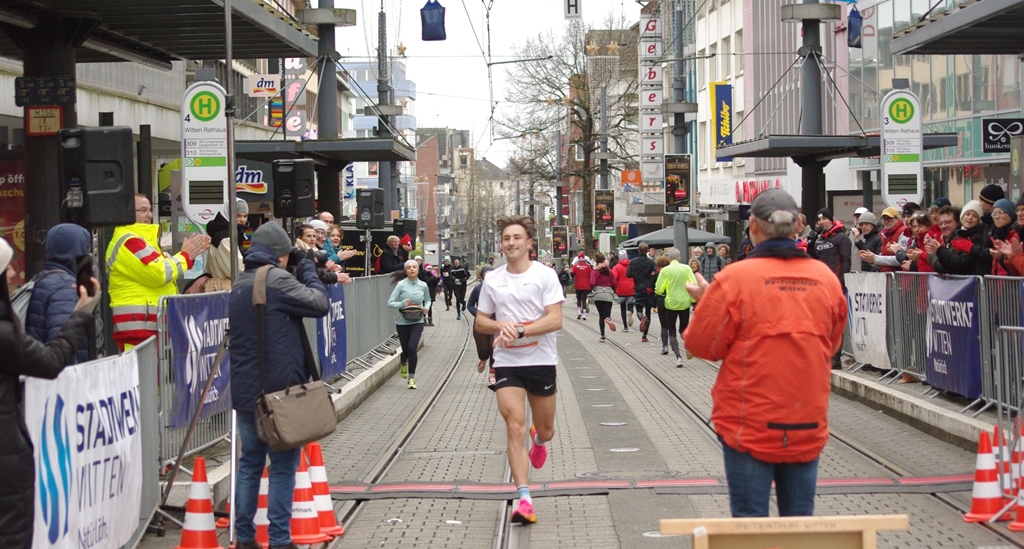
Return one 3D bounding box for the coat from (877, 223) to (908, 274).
[{"bbox_3d":[4.456,-0.210,27.200,0.350,0.760,0.470,-1,0,-41],"label":"coat"}]

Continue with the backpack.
[{"bbox_3d":[-2.819,0.173,13.500,0.170,0.420,0.300,-1,0,-30],"label":"backpack"}]

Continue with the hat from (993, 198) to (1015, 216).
[{"bbox_3d":[4.109,-0.547,19.500,0.180,0.180,0.210,-1,0,45],"label":"hat"}]

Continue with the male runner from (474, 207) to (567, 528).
[{"bbox_3d":[0.044,0.546,13.700,0.530,1.770,0.800,-1,0,0],"label":"male runner"}]

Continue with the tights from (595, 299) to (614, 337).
[{"bbox_3d":[1.724,0.801,43.500,0.380,0.740,0.450,-1,0,0],"label":"tights"}]

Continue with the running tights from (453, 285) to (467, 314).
[{"bbox_3d":[-1.448,0.724,65.000,0.360,0.820,0.500,-1,0,-3],"label":"running tights"}]

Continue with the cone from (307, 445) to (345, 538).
[{"bbox_3d":[-1.091,1.201,13.100,0.285,0.500,0.285,-1,0,12],"label":"cone"}]

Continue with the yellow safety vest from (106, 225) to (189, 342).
[{"bbox_3d":[-2.407,0.050,15.500,0.560,0.800,0.560,-1,0,-10],"label":"yellow safety vest"}]

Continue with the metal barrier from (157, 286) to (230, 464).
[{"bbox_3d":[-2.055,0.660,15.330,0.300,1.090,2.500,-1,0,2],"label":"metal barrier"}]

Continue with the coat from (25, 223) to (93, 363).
[{"bbox_3d":[-2.647,0.175,13.600,0.360,0.920,0.480,-1,0,-30],"label":"coat"}]

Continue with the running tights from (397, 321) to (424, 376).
[{"bbox_3d":[-1.248,0.885,28.700,0.340,0.700,0.360,-1,0,-3],"label":"running tights"}]

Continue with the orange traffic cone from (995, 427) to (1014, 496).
[{"bbox_3d":[2.879,1.145,13.750,0.285,0.500,0.285,-1,0,12],"label":"orange traffic cone"}]

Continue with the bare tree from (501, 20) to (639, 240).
[{"bbox_3d":[2.541,-5.217,105.000,6.400,12.400,6.400,-1,0,0],"label":"bare tree"}]

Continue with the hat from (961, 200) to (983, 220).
[{"bbox_3d":[4.293,-0.598,21.800,0.205,0.210,0.230,-1,0,18],"label":"hat"}]

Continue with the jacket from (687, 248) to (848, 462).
[{"bbox_3d":[0.957,0.299,8.850,0.550,0.810,0.430,-1,0,-12],"label":"jacket"}]

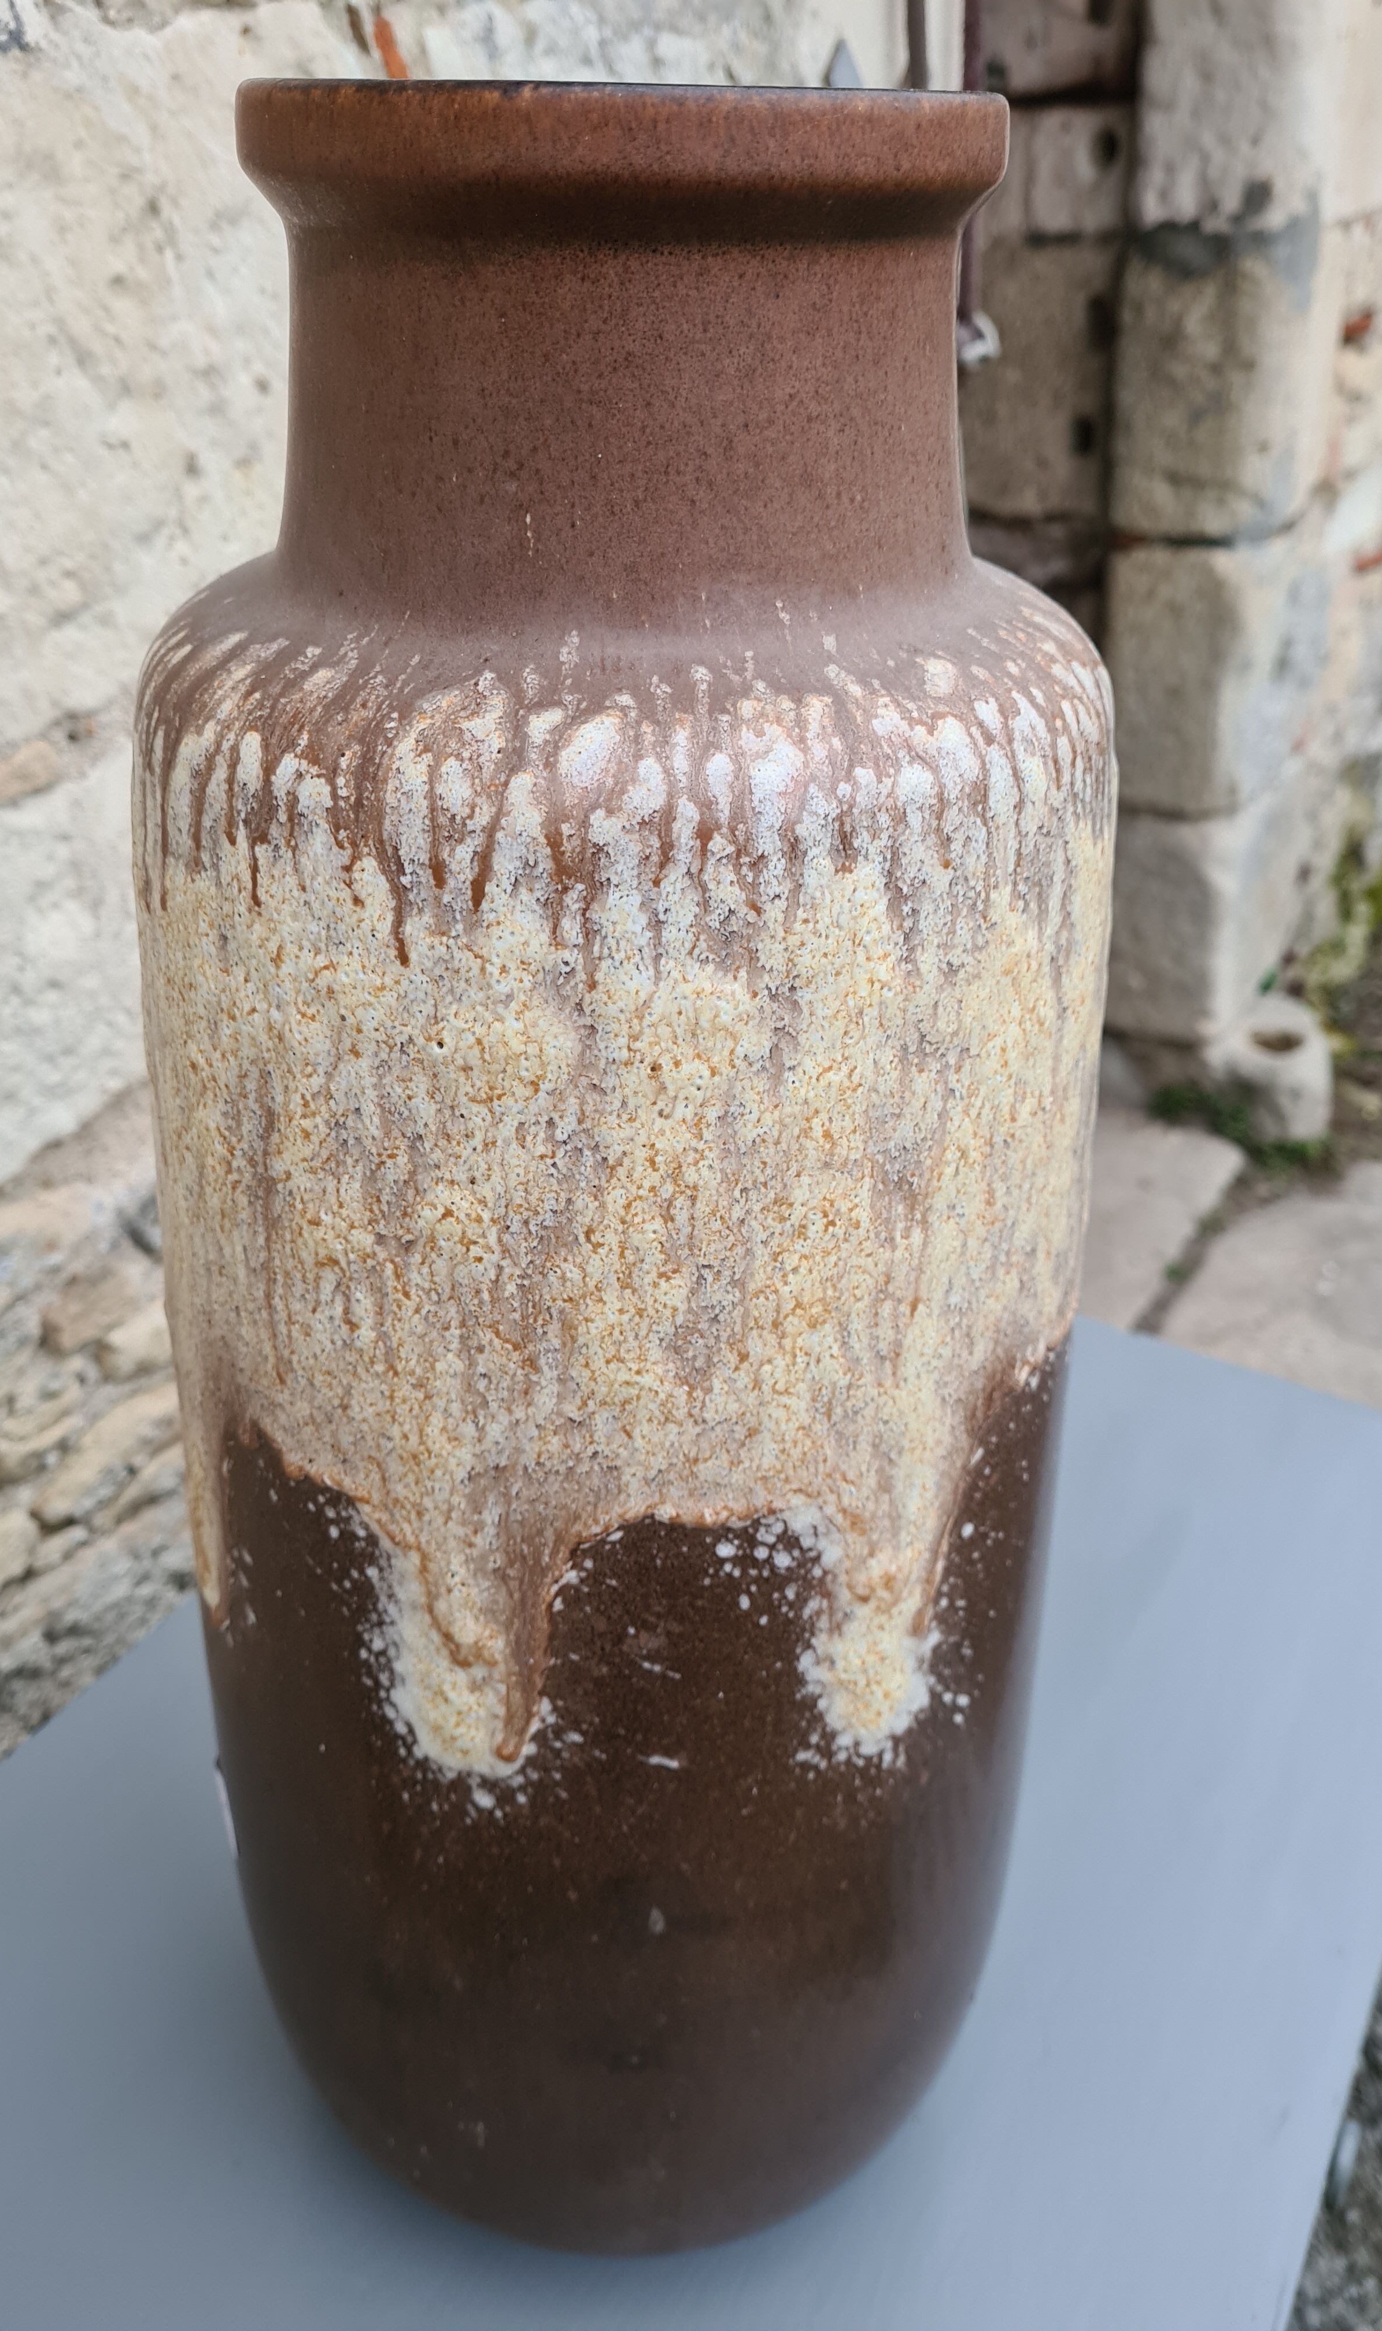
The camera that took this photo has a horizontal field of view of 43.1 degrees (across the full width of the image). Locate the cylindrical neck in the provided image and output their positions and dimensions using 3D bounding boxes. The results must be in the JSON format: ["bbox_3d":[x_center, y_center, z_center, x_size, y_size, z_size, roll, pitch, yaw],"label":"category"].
[{"bbox_3d":[-0.010,-0.118,0.247,0.102,0.059,0.102,0,32,-2],"label":"cylindrical neck"}]

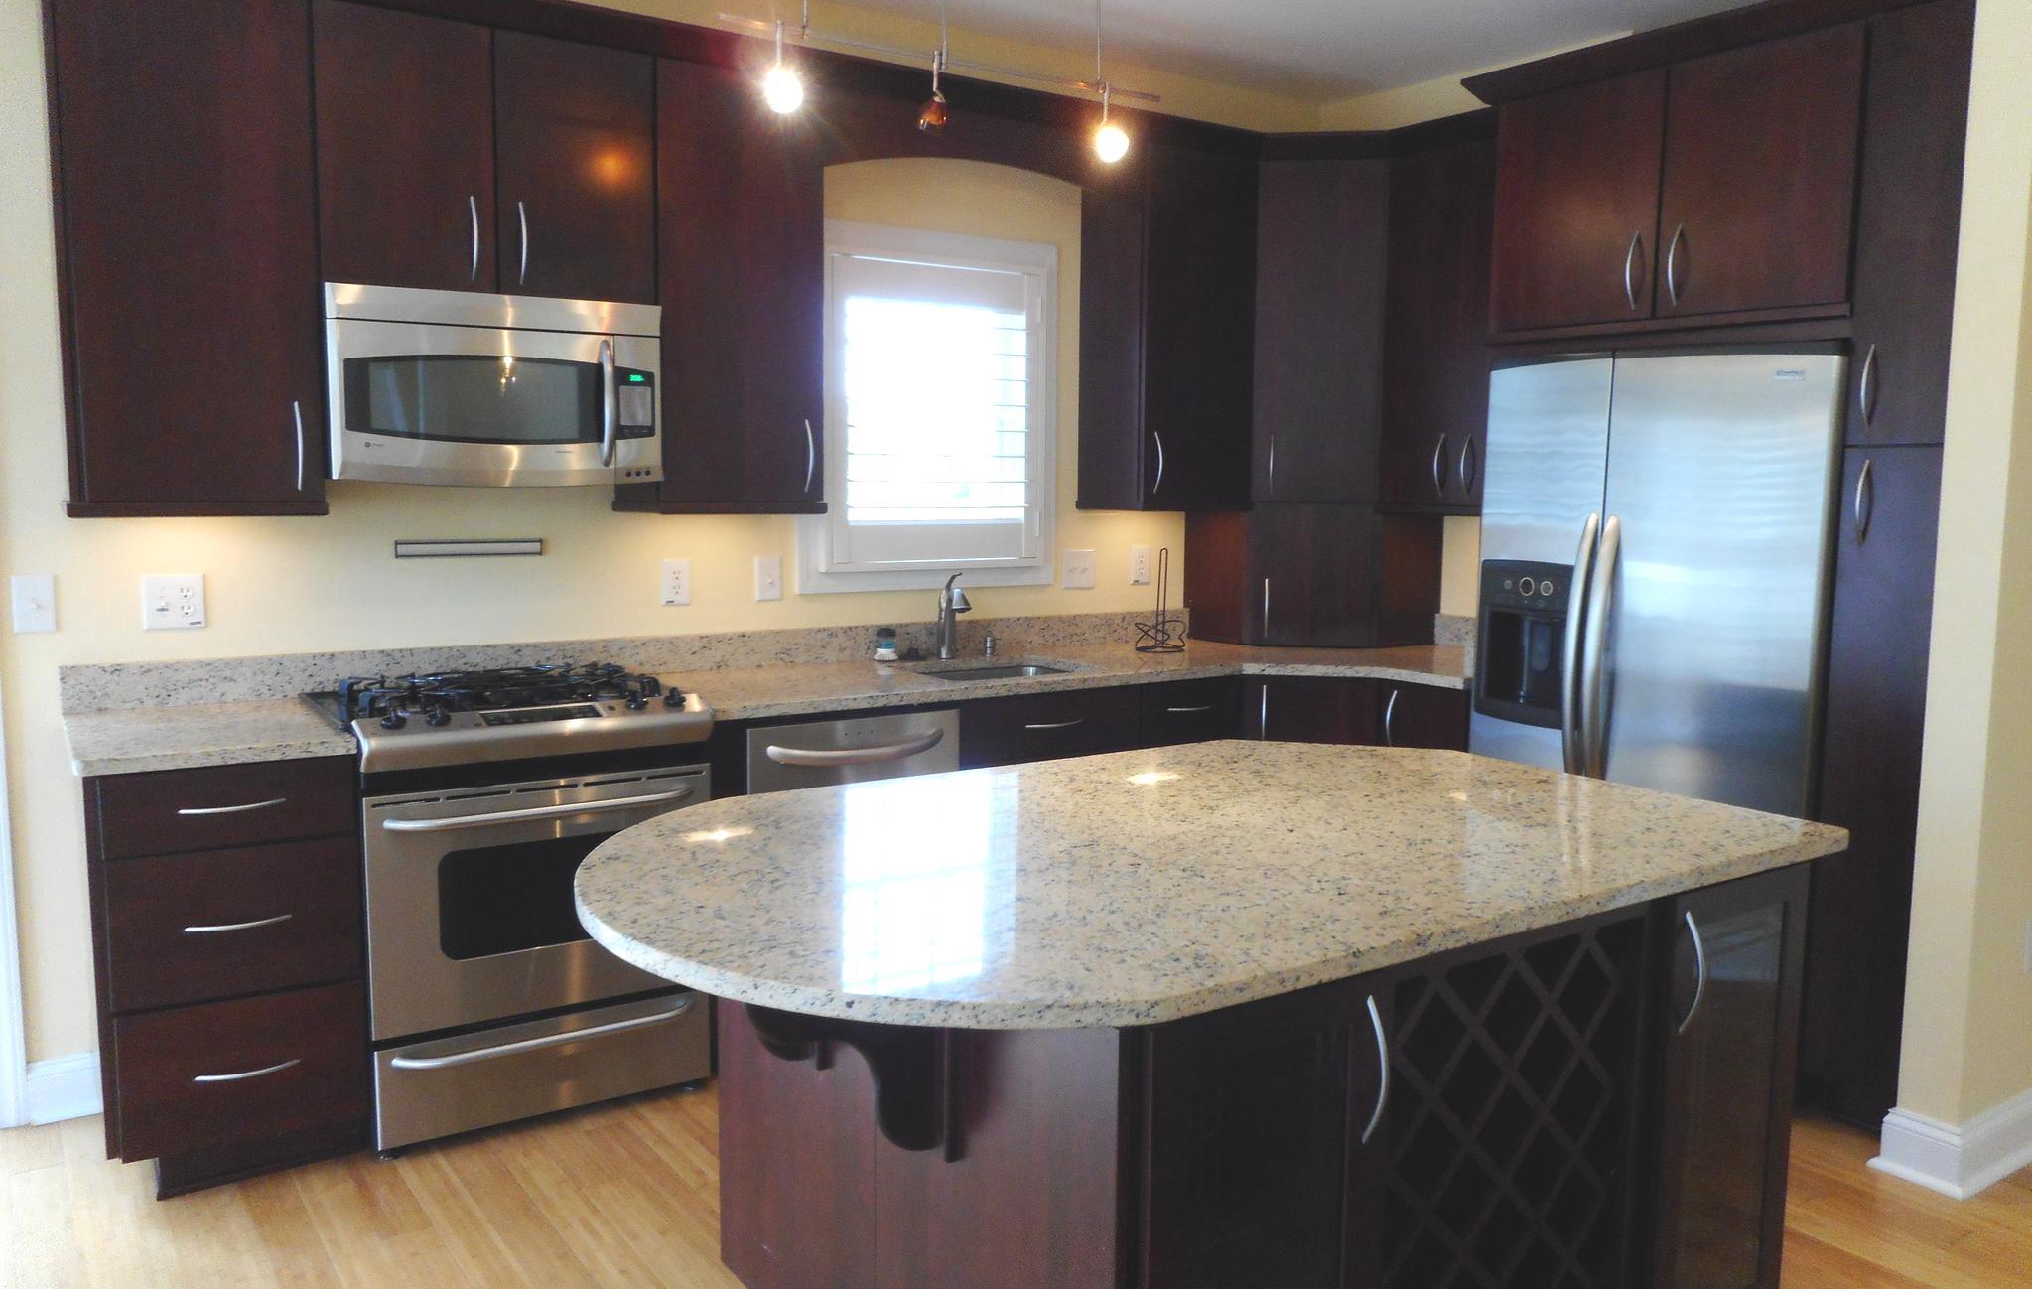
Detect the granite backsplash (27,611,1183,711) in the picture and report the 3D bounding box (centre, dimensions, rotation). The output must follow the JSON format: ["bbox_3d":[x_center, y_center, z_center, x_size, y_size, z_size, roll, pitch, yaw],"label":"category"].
[{"bbox_3d":[-0.750,0.014,4.127,3.248,0.103,0.030,-4,8,-34],"label":"granite backsplash"}]

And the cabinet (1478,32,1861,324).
[{"bbox_3d":[1.808,-1.104,3.734,0.610,0.605,0.934,-4,8,-34],"label":"cabinet"}]

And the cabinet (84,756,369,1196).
[{"bbox_3d":[-1.727,0.645,3.187,0.467,0.886,0.640,-4,8,-34],"label":"cabinet"}]

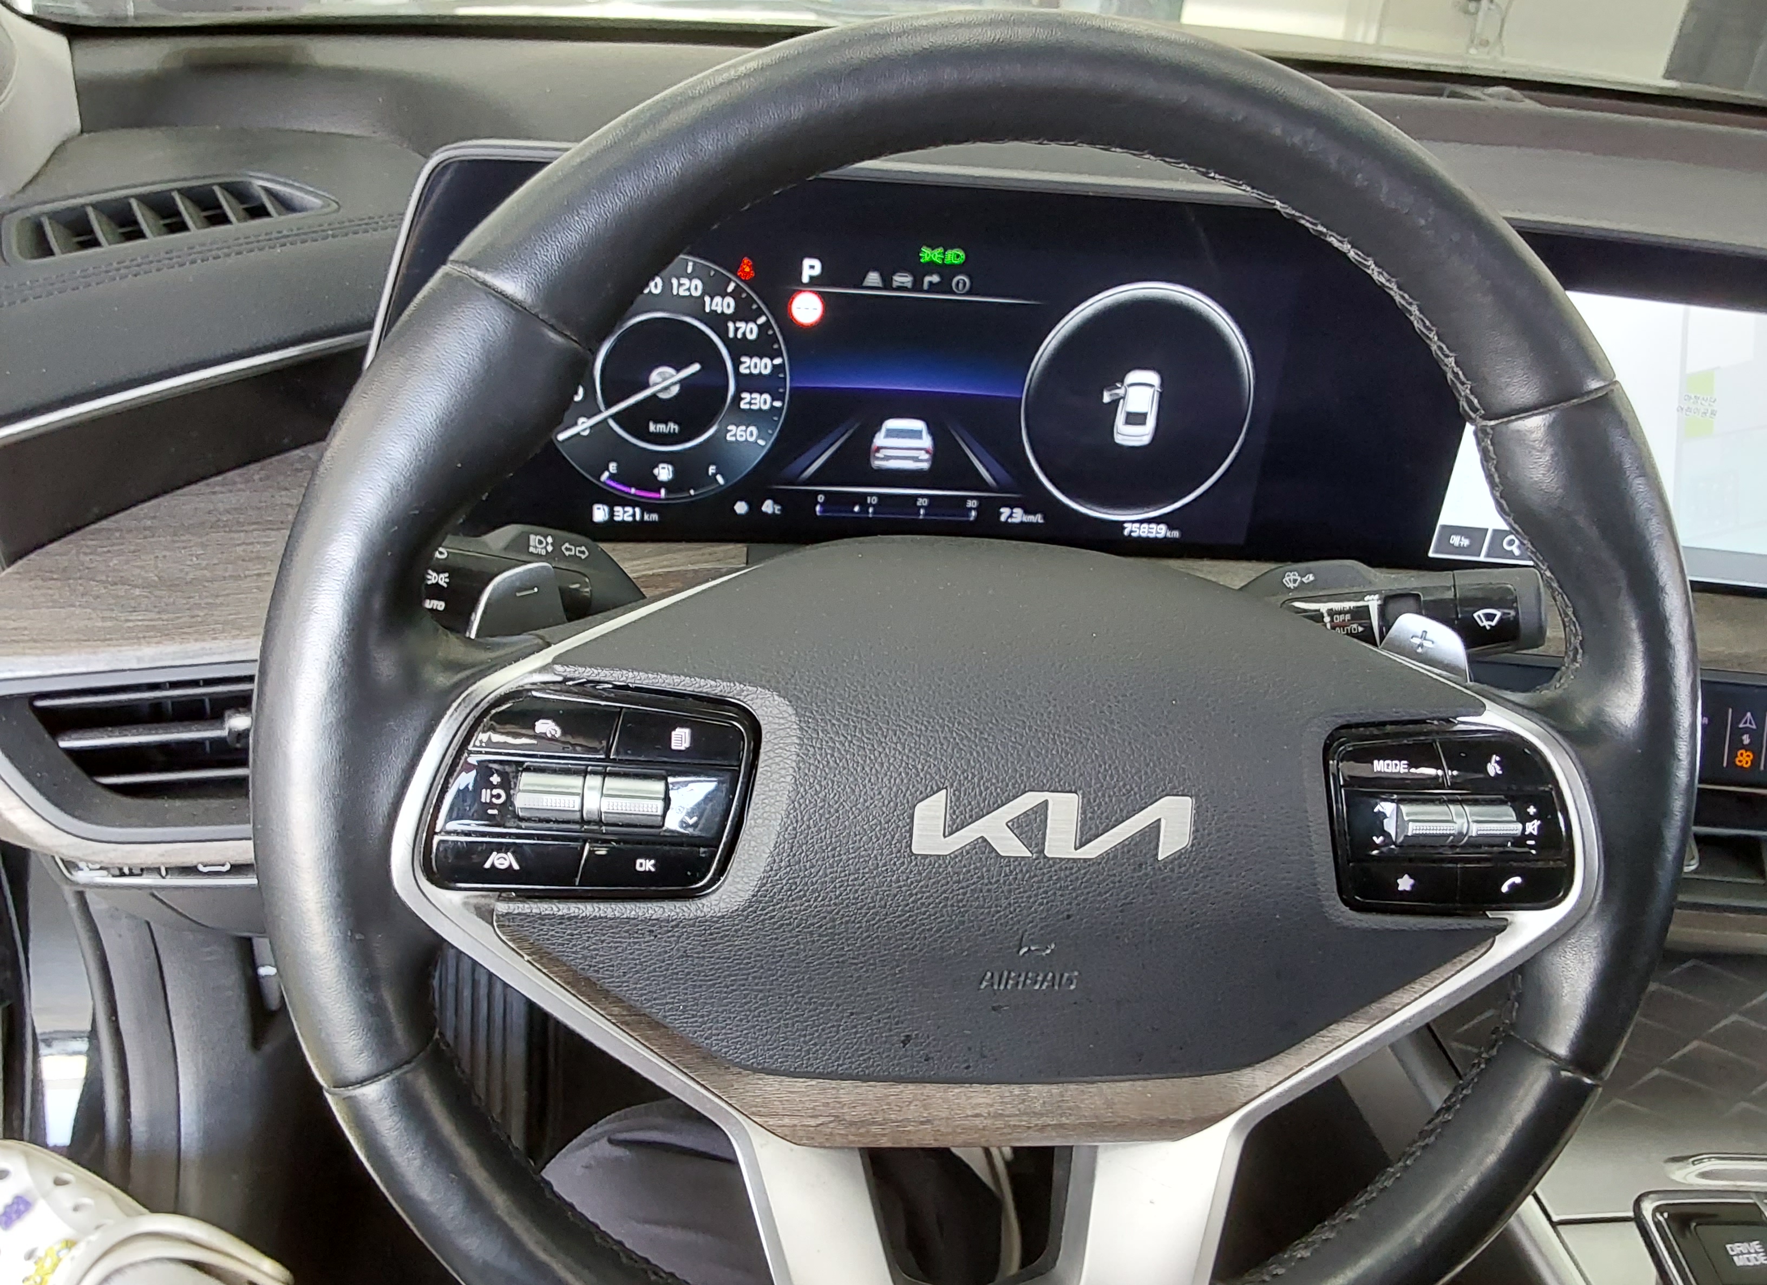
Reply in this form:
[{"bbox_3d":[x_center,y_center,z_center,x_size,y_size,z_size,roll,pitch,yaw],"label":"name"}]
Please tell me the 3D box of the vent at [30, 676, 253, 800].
[{"bbox_3d":[-0.224,0.025,0.509,0.130,0.046,0.030,-4,30,-19],"label":"vent"}]

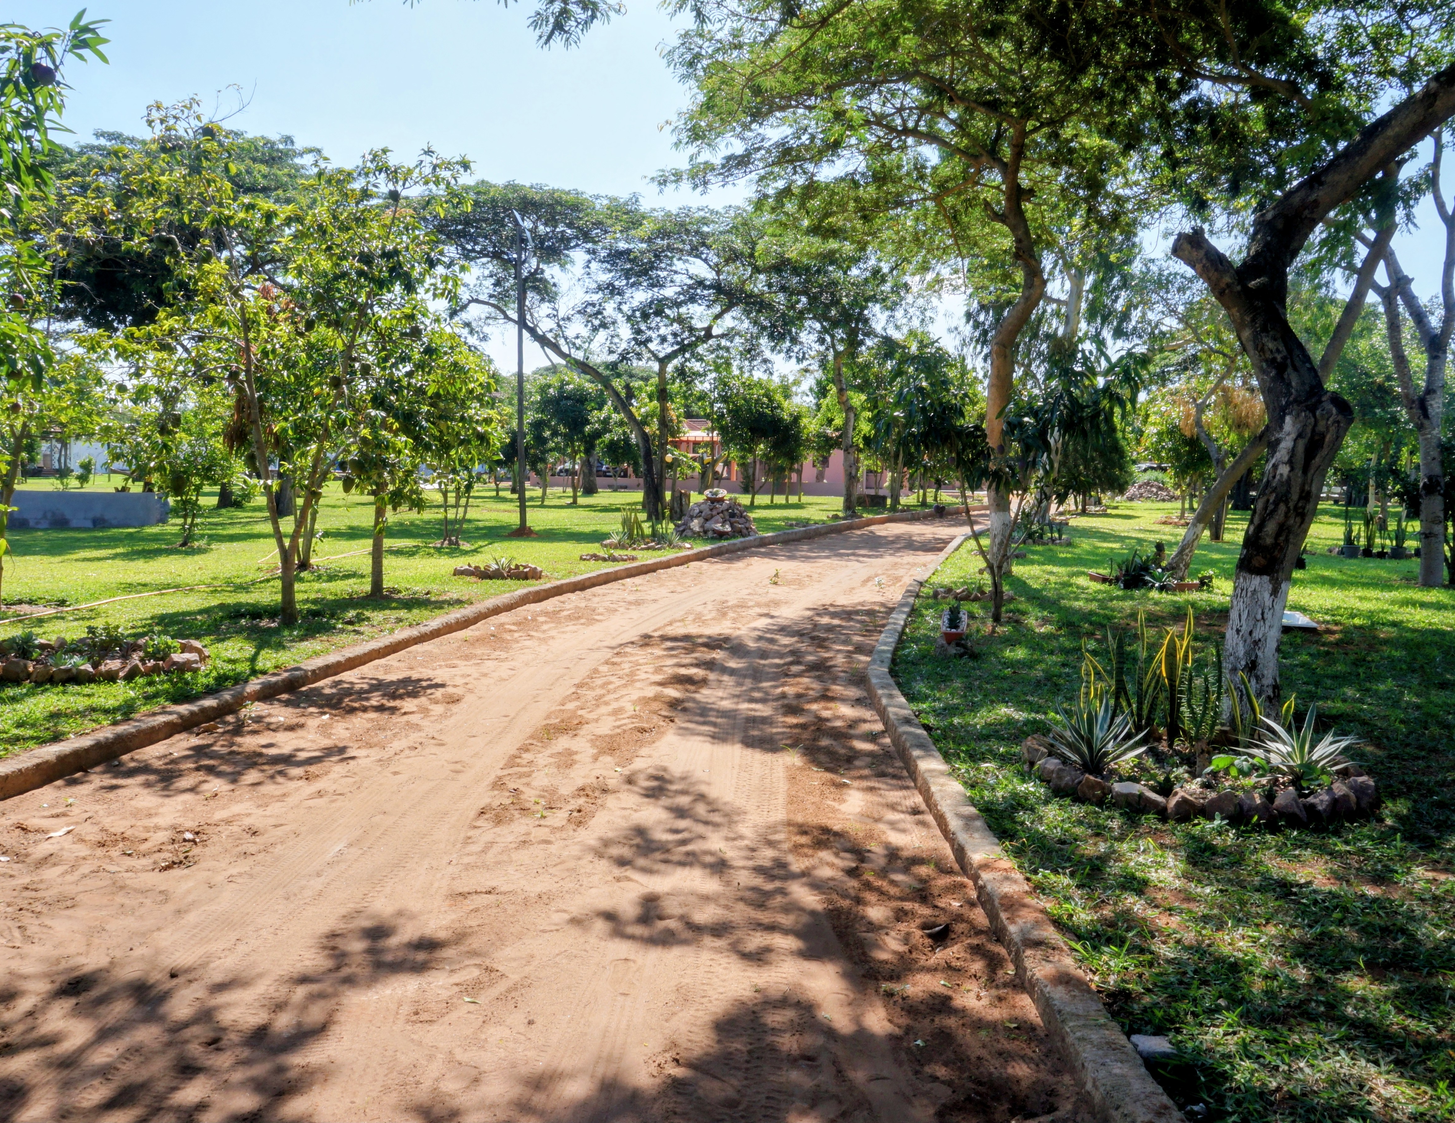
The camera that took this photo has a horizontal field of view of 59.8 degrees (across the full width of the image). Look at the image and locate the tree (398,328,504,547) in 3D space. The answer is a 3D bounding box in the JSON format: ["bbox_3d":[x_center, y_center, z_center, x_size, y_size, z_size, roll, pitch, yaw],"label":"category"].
[{"bbox_3d":[-5.075,-2.281,23.181,2.060,3.970,2.000,0,5,0],"label":"tree"}]

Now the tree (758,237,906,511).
[{"bbox_3d":[2.850,-5.183,35.513,4.180,7.740,3.900,0,5,0],"label":"tree"}]

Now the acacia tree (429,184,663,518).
[{"bbox_3d":[-4.801,-5.477,33.137,6.110,8.720,5.400,0,5,0],"label":"acacia tree"}]

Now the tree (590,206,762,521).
[{"bbox_3d":[-1.378,-5.310,33.900,4.770,8.260,4.500,0,5,0],"label":"tree"}]

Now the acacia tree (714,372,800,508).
[{"bbox_3d":[0.999,-4.142,42.612,3.020,4.510,2.800,0,5,0],"label":"acacia tree"}]

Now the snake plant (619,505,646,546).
[{"bbox_3d":[-1.802,-0.687,24.009,0.526,0.751,0.480,0,5,0],"label":"snake plant"}]

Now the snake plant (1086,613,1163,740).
[{"bbox_3d":[2.241,0.641,7.131,0.446,0.728,0.420,0,5,0],"label":"snake plant"}]

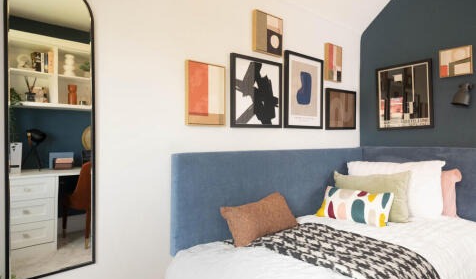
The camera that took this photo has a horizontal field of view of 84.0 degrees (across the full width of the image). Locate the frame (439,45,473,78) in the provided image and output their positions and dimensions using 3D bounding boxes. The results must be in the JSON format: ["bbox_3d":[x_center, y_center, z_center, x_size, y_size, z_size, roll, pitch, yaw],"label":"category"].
[{"bbox_3d":[1.691,-0.596,2.050,0.040,0.215,0.196,0,0,-36],"label":"frame"}]

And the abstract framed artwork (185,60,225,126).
[{"bbox_3d":[-0.197,-0.273,1.625,0.255,0.376,0.043,0,0,-36],"label":"abstract framed artwork"}]

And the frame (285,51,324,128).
[{"bbox_3d":[0.549,-0.389,2.178,0.452,0.599,0.027,0,0,-36],"label":"frame"}]

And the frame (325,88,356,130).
[{"bbox_3d":[0.973,-0.278,2.485,0.457,0.366,0.026,0,0,-36],"label":"frame"}]

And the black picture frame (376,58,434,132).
[{"bbox_3d":[1.476,-0.380,2.359,0.026,0.579,0.448,0,0,-36],"label":"black picture frame"}]

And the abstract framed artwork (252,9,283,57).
[{"bbox_3d":[0.218,-0.762,1.933,0.260,0.292,0.040,0,0,-36],"label":"abstract framed artwork"}]

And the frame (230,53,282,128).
[{"bbox_3d":[0.141,-0.327,1.881,0.461,0.488,0.026,0,0,-36],"label":"frame"}]

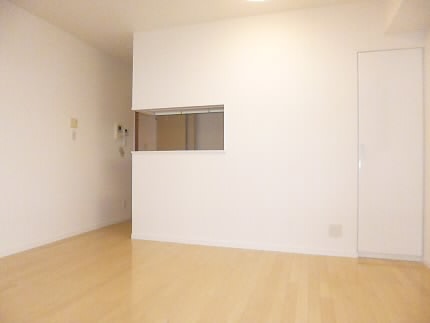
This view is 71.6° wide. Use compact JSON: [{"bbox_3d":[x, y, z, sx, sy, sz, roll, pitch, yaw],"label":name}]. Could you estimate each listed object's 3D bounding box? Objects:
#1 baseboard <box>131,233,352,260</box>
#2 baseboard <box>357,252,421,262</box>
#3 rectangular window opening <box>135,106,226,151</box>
[{"bbox_3d":[0.189,0.891,3.208,2.460,0.070,0.015,0,0,17],"label":"baseboard"},{"bbox_3d":[1.645,0.905,2.814,0.540,0.050,0.015,0,0,17],"label":"baseboard"},{"bbox_3d":[-0.406,-0.366,3.479,1.104,0.494,0.150,0,0,17],"label":"rectangular window opening"}]

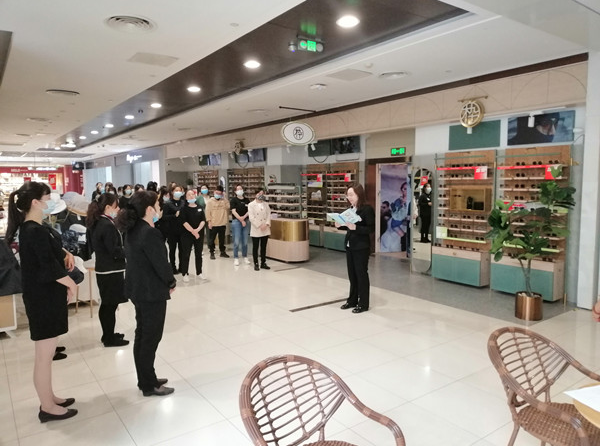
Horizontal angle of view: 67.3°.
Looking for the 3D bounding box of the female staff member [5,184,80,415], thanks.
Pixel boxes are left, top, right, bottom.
[{"bbox_3d":[-1.779,0.549,3.186,0.460,1.640,0.440,-5,7,-38],"label":"female staff member"}]

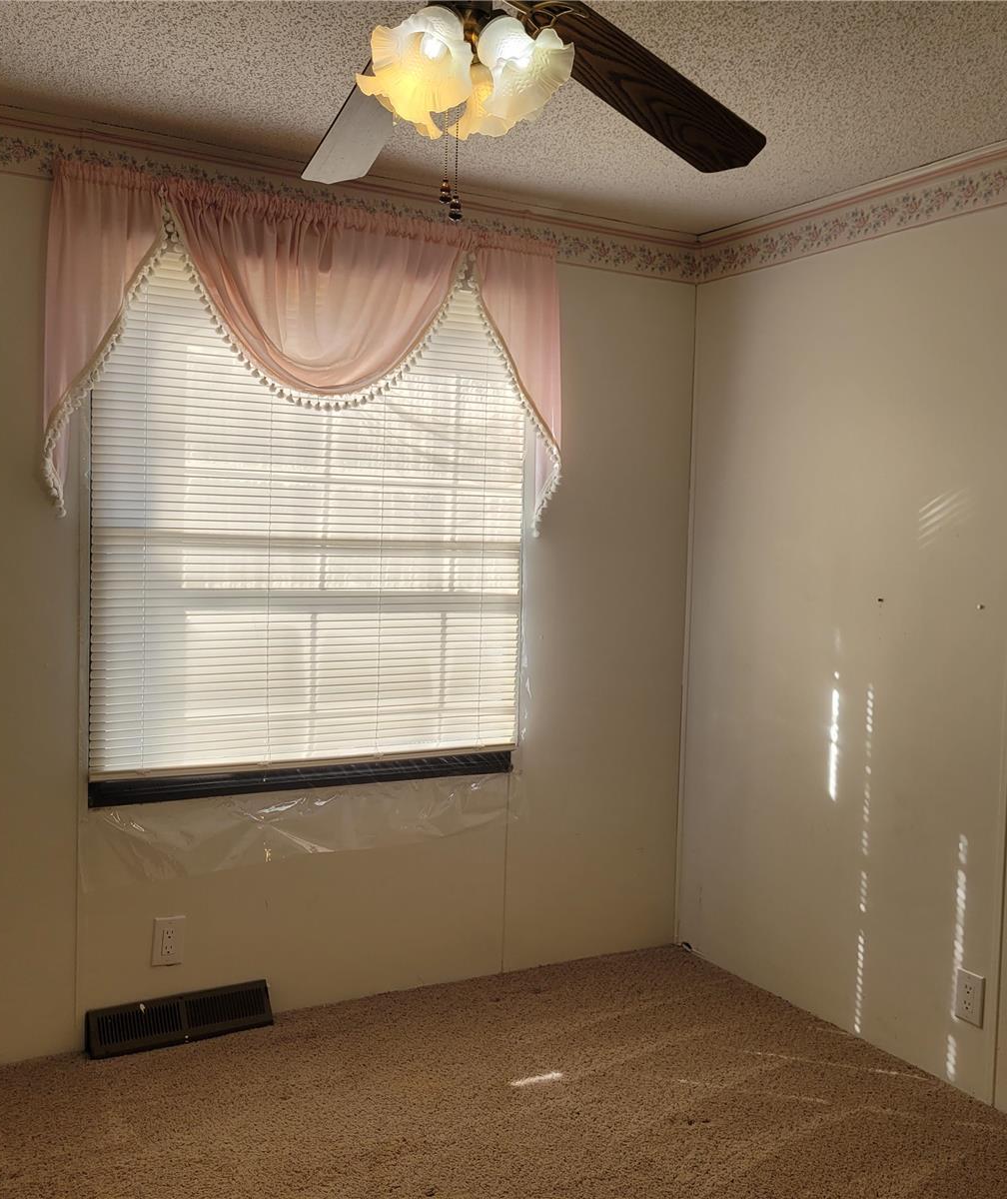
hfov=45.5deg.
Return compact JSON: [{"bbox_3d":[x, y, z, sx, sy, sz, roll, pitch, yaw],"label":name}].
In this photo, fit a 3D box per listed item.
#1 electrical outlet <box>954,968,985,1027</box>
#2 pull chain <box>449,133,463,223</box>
[{"bbox_3d":[1.124,0.960,2.892,0.010,0.122,0.081,0,4,-29],"label":"electrical outlet"},{"bbox_3d":[-0.065,-0.591,1.674,0.018,0.127,0.018,2,3,0],"label":"pull chain"}]

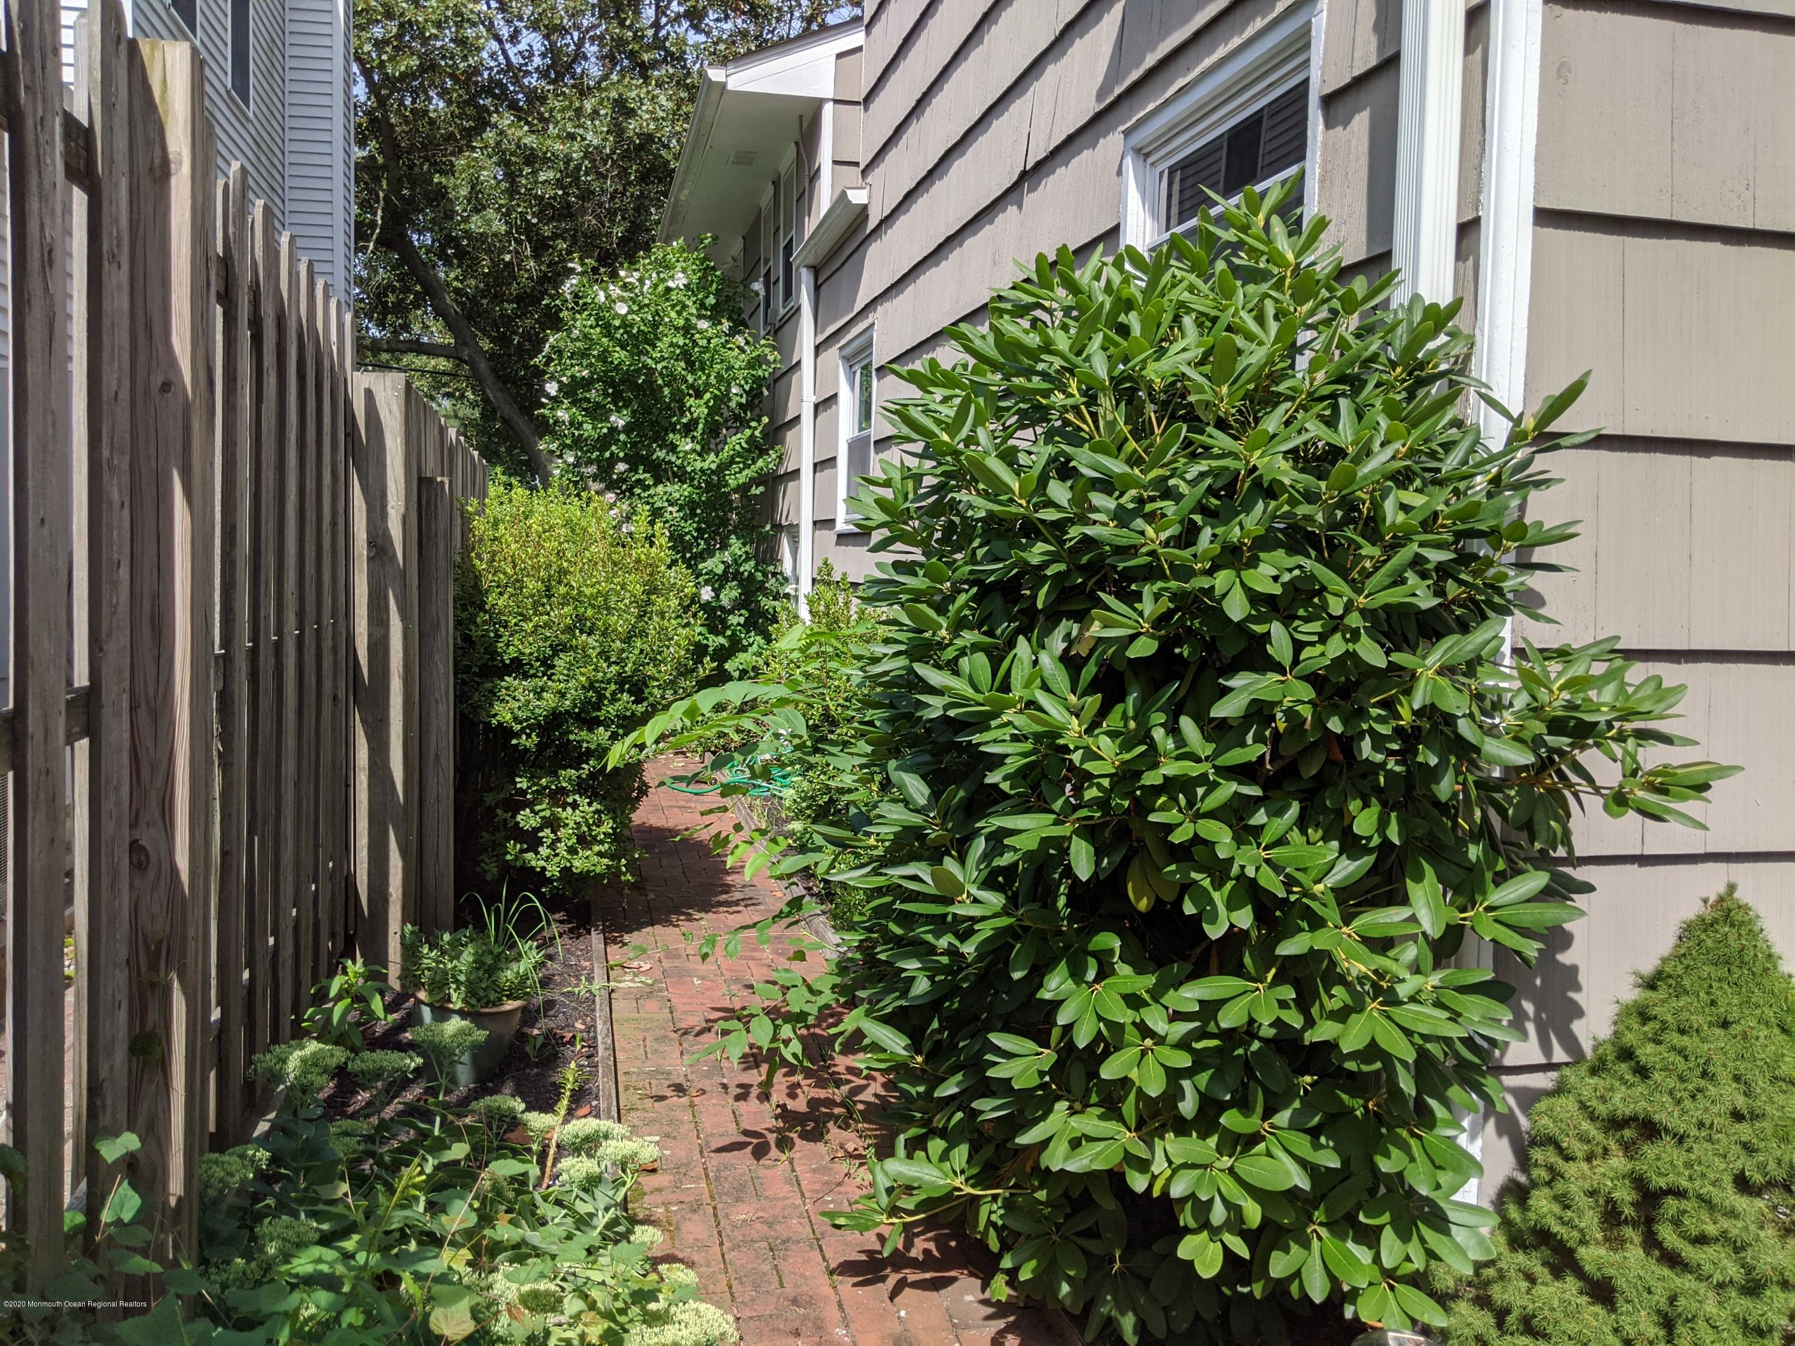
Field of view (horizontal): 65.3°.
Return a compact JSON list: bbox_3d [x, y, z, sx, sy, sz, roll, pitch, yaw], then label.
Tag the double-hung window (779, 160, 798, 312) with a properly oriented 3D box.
[{"bbox_3d":[-0.806,-3.275,10.578,0.100,1.140,0.800,0,5,-13],"label":"double-hung window"}]

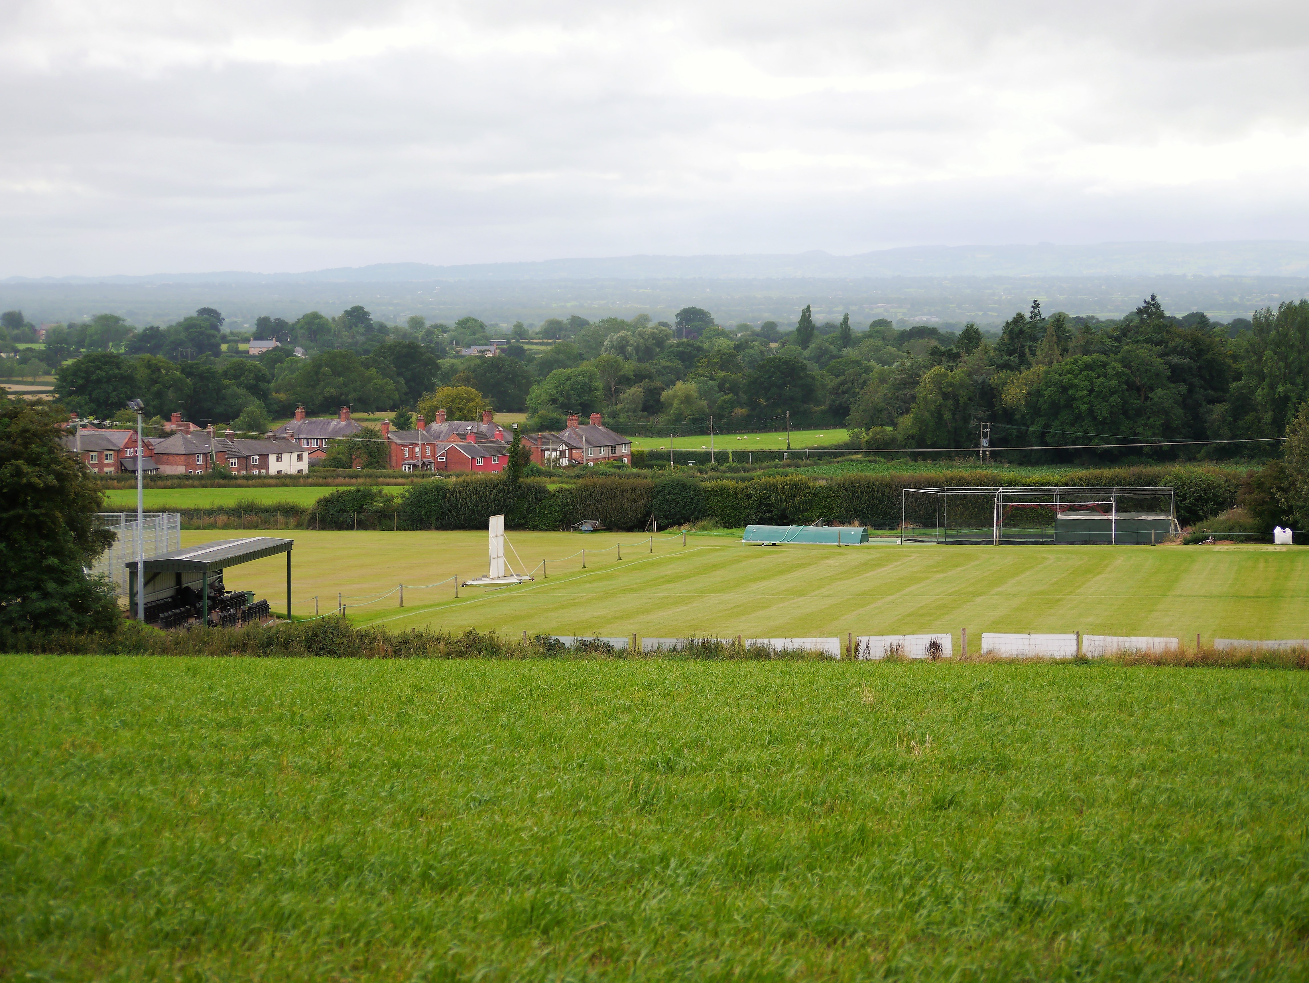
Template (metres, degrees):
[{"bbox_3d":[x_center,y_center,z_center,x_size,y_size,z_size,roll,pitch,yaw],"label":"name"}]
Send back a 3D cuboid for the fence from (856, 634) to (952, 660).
[{"bbox_3d":[6.390,3.985,87.000,2.440,0.610,0.050,0,4,0],"label":"fence"}]

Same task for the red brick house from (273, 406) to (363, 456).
[{"bbox_3d":[-54.923,-8.494,560.000,16.500,10.000,7.500,2,4,22],"label":"red brick house"}]

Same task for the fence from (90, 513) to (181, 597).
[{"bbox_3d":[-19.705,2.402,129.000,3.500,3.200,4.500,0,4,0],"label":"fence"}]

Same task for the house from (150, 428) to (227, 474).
[{"bbox_3d":[-67.705,-5.598,497.000,6.300,8.300,9.200,4,5,44],"label":"house"}]

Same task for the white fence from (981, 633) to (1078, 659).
[{"bbox_3d":[9.589,3.946,87.000,2.440,0.610,0.050,0,4,0],"label":"white fence"}]

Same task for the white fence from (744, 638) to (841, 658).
[{"bbox_3d":[3.536,4.058,87.000,2.440,0.610,0.050,0,4,0],"label":"white fence"}]

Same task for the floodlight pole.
[{"bbox_3d":[-18.622,0.702,123.000,0.500,8.000,0.550,0,4,0],"label":"floodlight pole"}]

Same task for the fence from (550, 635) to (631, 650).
[{"bbox_3d":[-1.869,4.024,87.000,2.440,0.610,0.050,0,4,0],"label":"fence"}]

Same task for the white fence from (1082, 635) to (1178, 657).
[{"bbox_3d":[12.181,3.998,87.000,2.440,0.610,0.050,0,4,0],"label":"white fence"}]

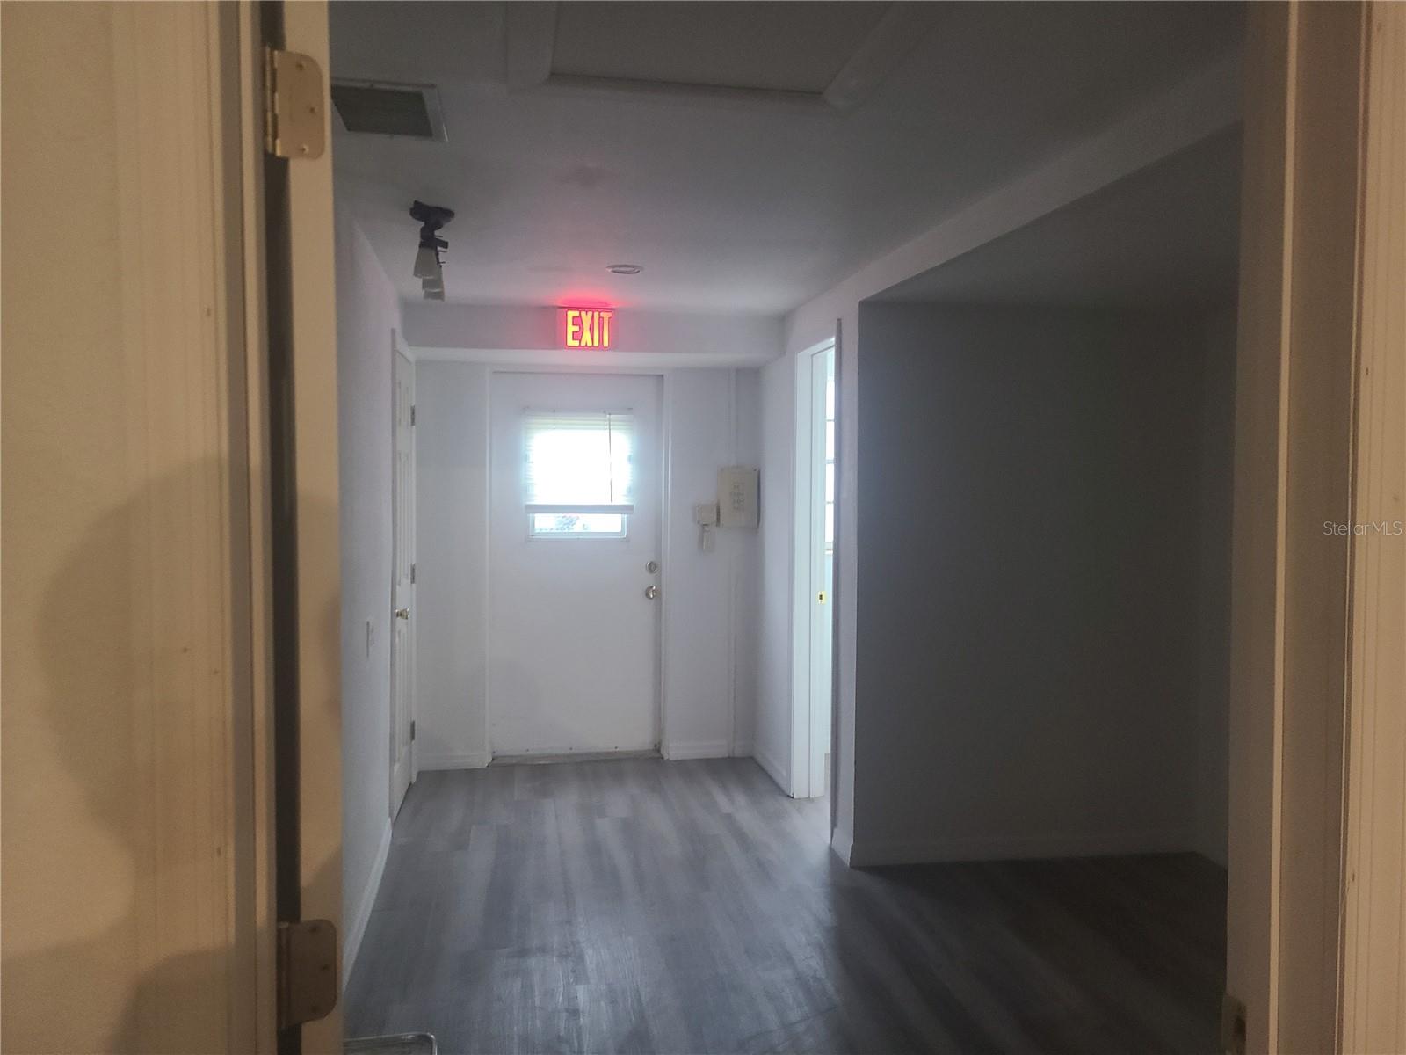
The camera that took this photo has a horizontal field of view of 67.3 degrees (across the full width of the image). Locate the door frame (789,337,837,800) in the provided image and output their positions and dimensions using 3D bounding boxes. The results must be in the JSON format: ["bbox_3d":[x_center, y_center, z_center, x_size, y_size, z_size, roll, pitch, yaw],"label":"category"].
[{"bbox_3d":[0.547,0.224,4.632,0.150,2.150,0.730,0,3,-10],"label":"door frame"}]

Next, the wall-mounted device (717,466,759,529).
[{"bbox_3d":[0.181,-0.164,5.646,0.205,0.330,0.070,0,3,-10],"label":"wall-mounted device"}]

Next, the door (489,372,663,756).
[{"bbox_3d":[-0.666,0.200,5.662,0.910,2.030,0.045,0,3,-10],"label":"door"}]

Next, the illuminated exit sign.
[{"bbox_3d":[-0.529,-0.908,4.861,0.285,0.192,0.050,0,3,-10],"label":"illuminated exit sign"}]

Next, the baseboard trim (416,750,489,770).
[{"bbox_3d":[-1.295,1.211,5.483,0.355,0.095,0.015,0,3,-10],"label":"baseboard trim"}]

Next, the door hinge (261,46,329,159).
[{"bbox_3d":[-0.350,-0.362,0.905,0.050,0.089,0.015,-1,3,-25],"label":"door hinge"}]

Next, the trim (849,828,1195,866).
[{"bbox_3d":[1.281,1.273,4.207,1.435,0.094,0.015,0,3,-7],"label":"trim"}]

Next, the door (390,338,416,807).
[{"bbox_3d":[-1.383,0.253,4.888,0.037,2.040,0.610,0,3,-10],"label":"door"}]

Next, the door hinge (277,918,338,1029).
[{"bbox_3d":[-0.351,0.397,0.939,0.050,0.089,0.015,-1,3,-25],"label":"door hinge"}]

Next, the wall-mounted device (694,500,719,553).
[{"bbox_3d":[0.012,-0.001,5.633,0.115,0.255,0.050,0,3,-10],"label":"wall-mounted device"}]

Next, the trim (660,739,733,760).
[{"bbox_3d":[-0.032,1.202,5.712,0.370,0.097,0.015,0,3,-10],"label":"trim"}]

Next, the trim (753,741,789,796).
[{"bbox_3d":[0.347,1.218,5.387,0.015,0.094,0.740,0,3,-10],"label":"trim"}]

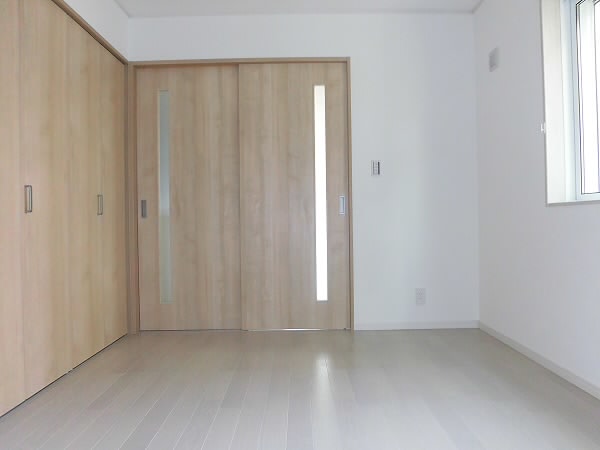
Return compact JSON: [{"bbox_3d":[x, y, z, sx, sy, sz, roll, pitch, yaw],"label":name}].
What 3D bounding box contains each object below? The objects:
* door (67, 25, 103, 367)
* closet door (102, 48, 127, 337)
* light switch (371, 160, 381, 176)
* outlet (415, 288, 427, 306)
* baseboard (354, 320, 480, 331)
[{"bbox_3d":[-1.297,-0.190,2.505,0.035,1.990,0.390,-1,0,0],"label":"door"},{"bbox_3d":[-1.297,-0.186,2.892,0.035,1.990,0.385,-1,0,0],"label":"closet door"},{"bbox_3d":[0.579,-0.429,3.147,0.071,0.120,0.011,-1,0,0],"label":"light switch"},{"bbox_3d":[0.915,0.544,3.139,0.074,0.125,0.011,-1,0,0],"label":"outlet"},{"bbox_3d":[0.884,0.756,3.139,0.949,0.066,0.013,-1,0,0],"label":"baseboard"}]

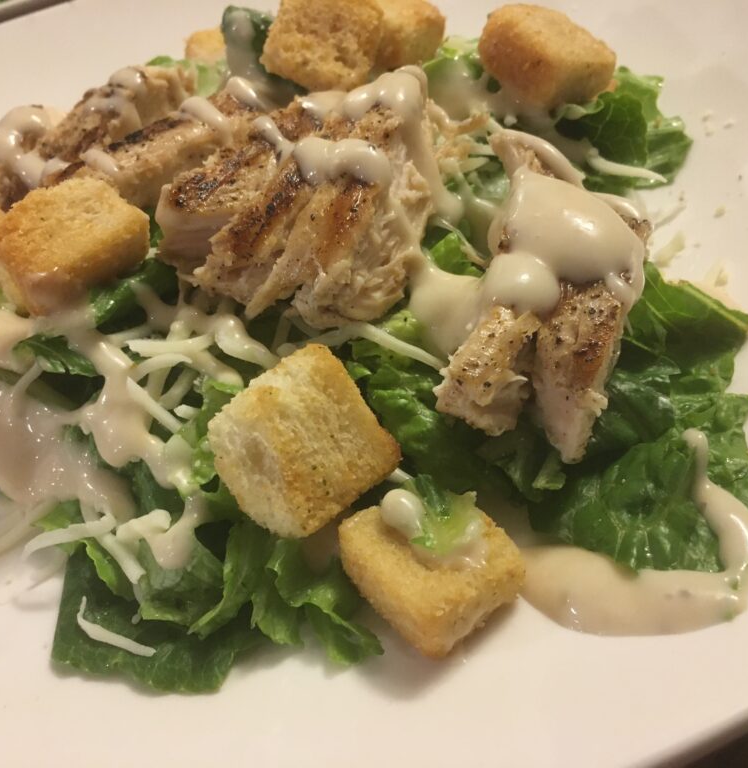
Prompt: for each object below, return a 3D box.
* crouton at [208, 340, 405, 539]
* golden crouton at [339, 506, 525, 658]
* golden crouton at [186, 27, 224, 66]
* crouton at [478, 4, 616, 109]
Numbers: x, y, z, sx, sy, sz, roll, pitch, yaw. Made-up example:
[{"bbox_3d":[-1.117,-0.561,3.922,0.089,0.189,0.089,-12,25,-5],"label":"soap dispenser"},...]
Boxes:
[{"bbox_3d":[-0.016,0.011,0.175,0.024,0.027,0.025,-31,93,-25],"label":"crouton"},{"bbox_3d":[0.012,0.037,0.175,0.022,0.016,0.029,-27,45,-28],"label":"golden crouton"},{"bbox_3d":[-0.042,-0.093,0.248,0.023,0.017,0.024,-3,37,-2],"label":"golden crouton"},{"bbox_3d":[0.051,-0.095,0.247,0.027,0.016,0.028,-19,52,-28],"label":"crouton"}]

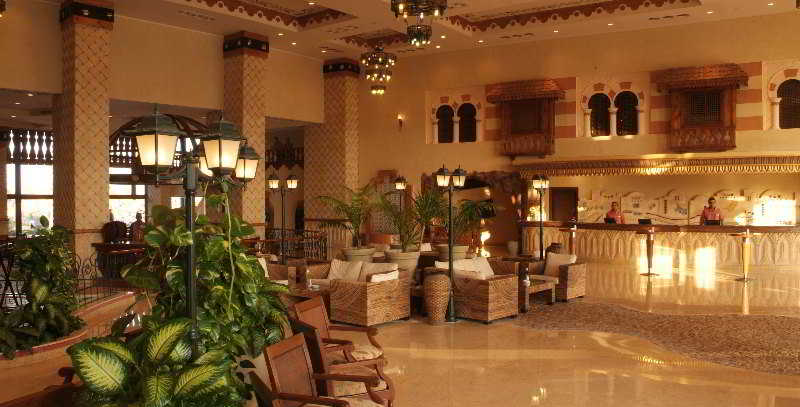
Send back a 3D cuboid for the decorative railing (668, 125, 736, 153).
[{"bbox_3d":[7.023,-1.509,13.943,1.414,0.663,0.341,0,1,26],"label":"decorative railing"}]

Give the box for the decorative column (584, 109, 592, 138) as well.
[{"bbox_3d":[5.459,-2.317,17.392,0.250,0.820,0.230,1,1,27],"label":"decorative column"}]

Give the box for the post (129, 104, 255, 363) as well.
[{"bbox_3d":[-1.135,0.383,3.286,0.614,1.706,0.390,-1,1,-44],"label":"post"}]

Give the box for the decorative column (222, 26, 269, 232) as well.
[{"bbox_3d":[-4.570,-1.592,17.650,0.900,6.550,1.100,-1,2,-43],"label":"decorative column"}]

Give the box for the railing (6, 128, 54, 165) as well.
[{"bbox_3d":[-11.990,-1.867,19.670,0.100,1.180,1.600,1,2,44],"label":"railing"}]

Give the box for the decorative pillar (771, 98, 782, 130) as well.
[{"bbox_3d":[9.568,-2.288,15.268,0.260,0.810,0.240,1,1,27],"label":"decorative pillar"}]

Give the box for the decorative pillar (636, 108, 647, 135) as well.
[{"bbox_3d":[6.435,-2.211,16.000,0.250,0.780,0.250,0,1,29],"label":"decorative pillar"}]

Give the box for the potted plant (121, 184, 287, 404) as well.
[{"bbox_3d":[-1.289,0.786,4.000,0.980,1.700,0.920,0,1,-17],"label":"potted plant"}]

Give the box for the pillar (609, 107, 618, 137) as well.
[{"bbox_3d":[5.813,-2.233,16.350,0.250,0.820,0.250,0,1,29],"label":"pillar"}]

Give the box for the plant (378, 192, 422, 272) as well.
[{"bbox_3d":[0.039,0.704,9.400,0.870,1.750,0.870,0,1,0],"label":"plant"}]

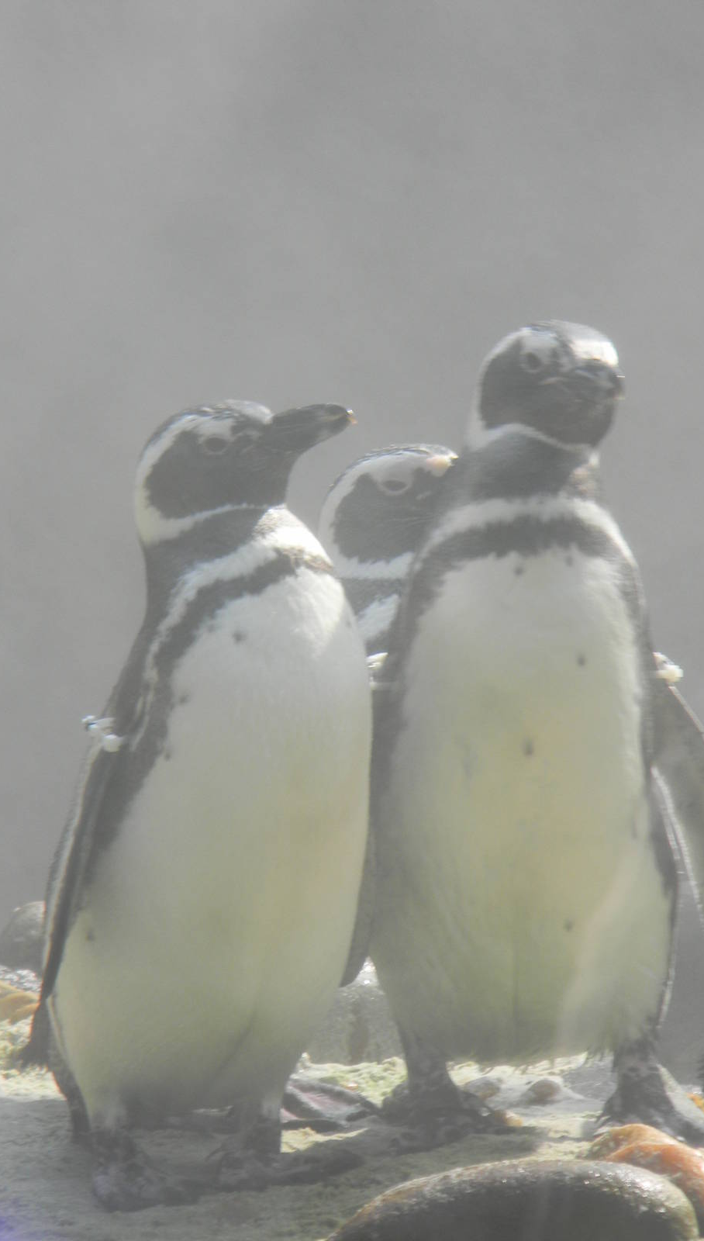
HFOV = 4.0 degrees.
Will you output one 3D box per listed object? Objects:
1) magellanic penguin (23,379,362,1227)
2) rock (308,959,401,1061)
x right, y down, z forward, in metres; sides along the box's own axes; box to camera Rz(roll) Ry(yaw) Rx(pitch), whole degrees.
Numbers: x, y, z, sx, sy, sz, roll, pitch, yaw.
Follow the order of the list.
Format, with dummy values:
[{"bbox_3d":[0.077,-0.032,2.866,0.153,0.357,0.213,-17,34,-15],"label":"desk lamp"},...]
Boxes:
[{"bbox_3d":[-0.110,0.118,7.113,0.210,0.565,0.250,-8,13,-37],"label":"magellanic penguin"},{"bbox_3d":[0.003,0.290,7.542,0.125,0.076,0.100,0,10,0],"label":"rock"}]

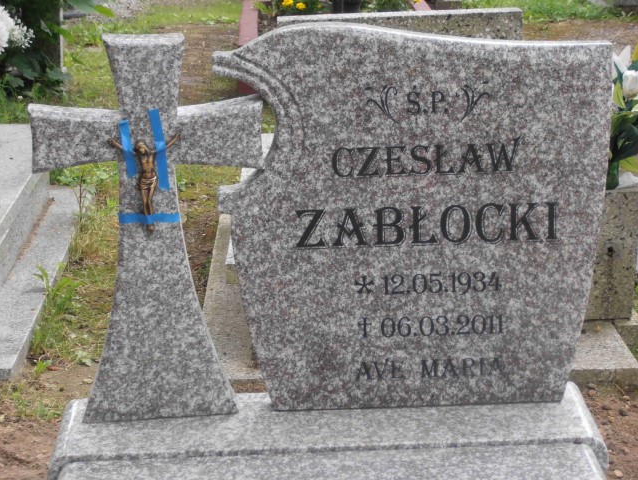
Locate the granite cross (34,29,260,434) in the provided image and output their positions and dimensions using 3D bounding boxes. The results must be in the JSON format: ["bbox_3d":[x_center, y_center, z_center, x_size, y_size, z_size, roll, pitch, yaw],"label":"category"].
[{"bbox_3d":[-0.281,-0.021,3.475,0.387,0.649,0.085,-2,15,-2],"label":"granite cross"}]

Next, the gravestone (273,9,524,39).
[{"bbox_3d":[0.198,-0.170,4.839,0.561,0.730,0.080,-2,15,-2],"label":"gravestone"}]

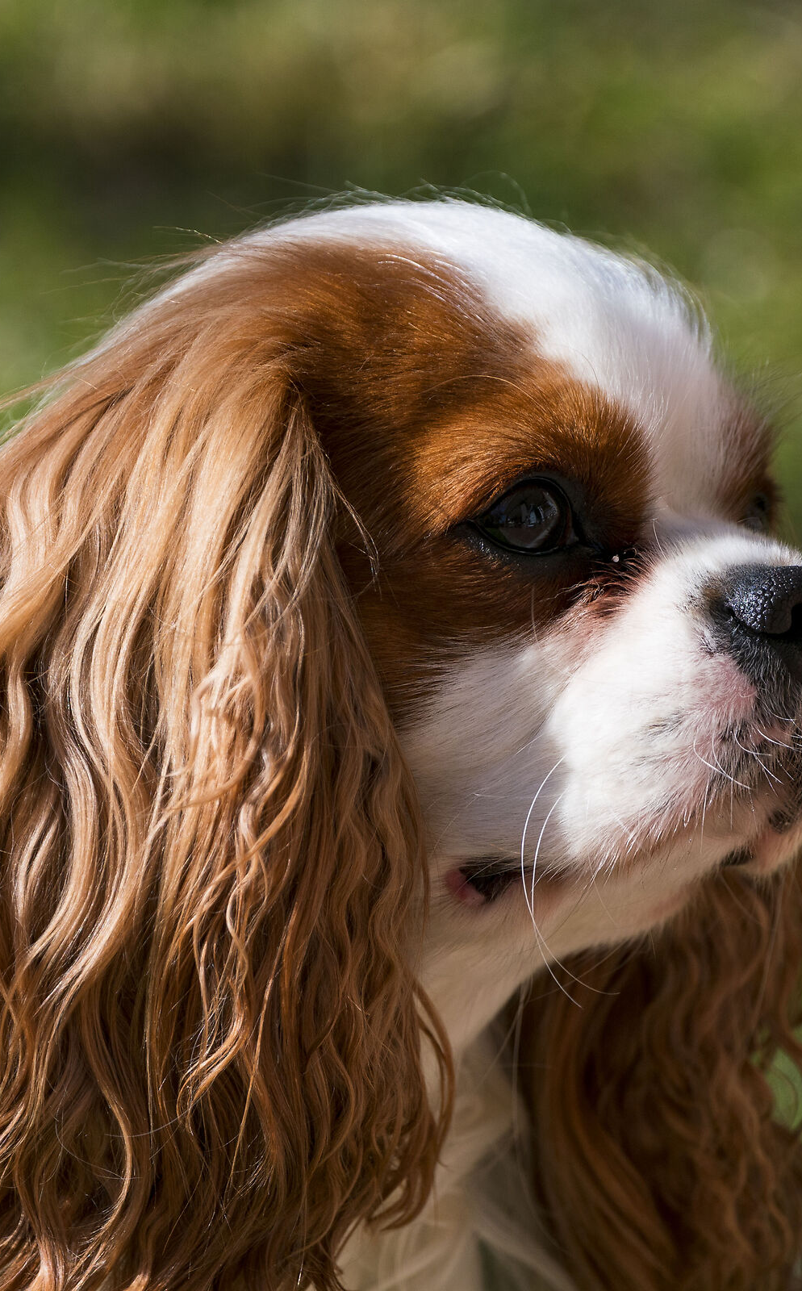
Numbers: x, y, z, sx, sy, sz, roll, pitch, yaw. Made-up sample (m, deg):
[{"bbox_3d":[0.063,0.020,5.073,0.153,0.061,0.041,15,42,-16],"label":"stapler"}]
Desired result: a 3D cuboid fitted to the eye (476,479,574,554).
[{"bbox_3d":[0.024,-0.025,3.604,0.018,0.015,0.010,-6,5,-26],"label":"eye"}]

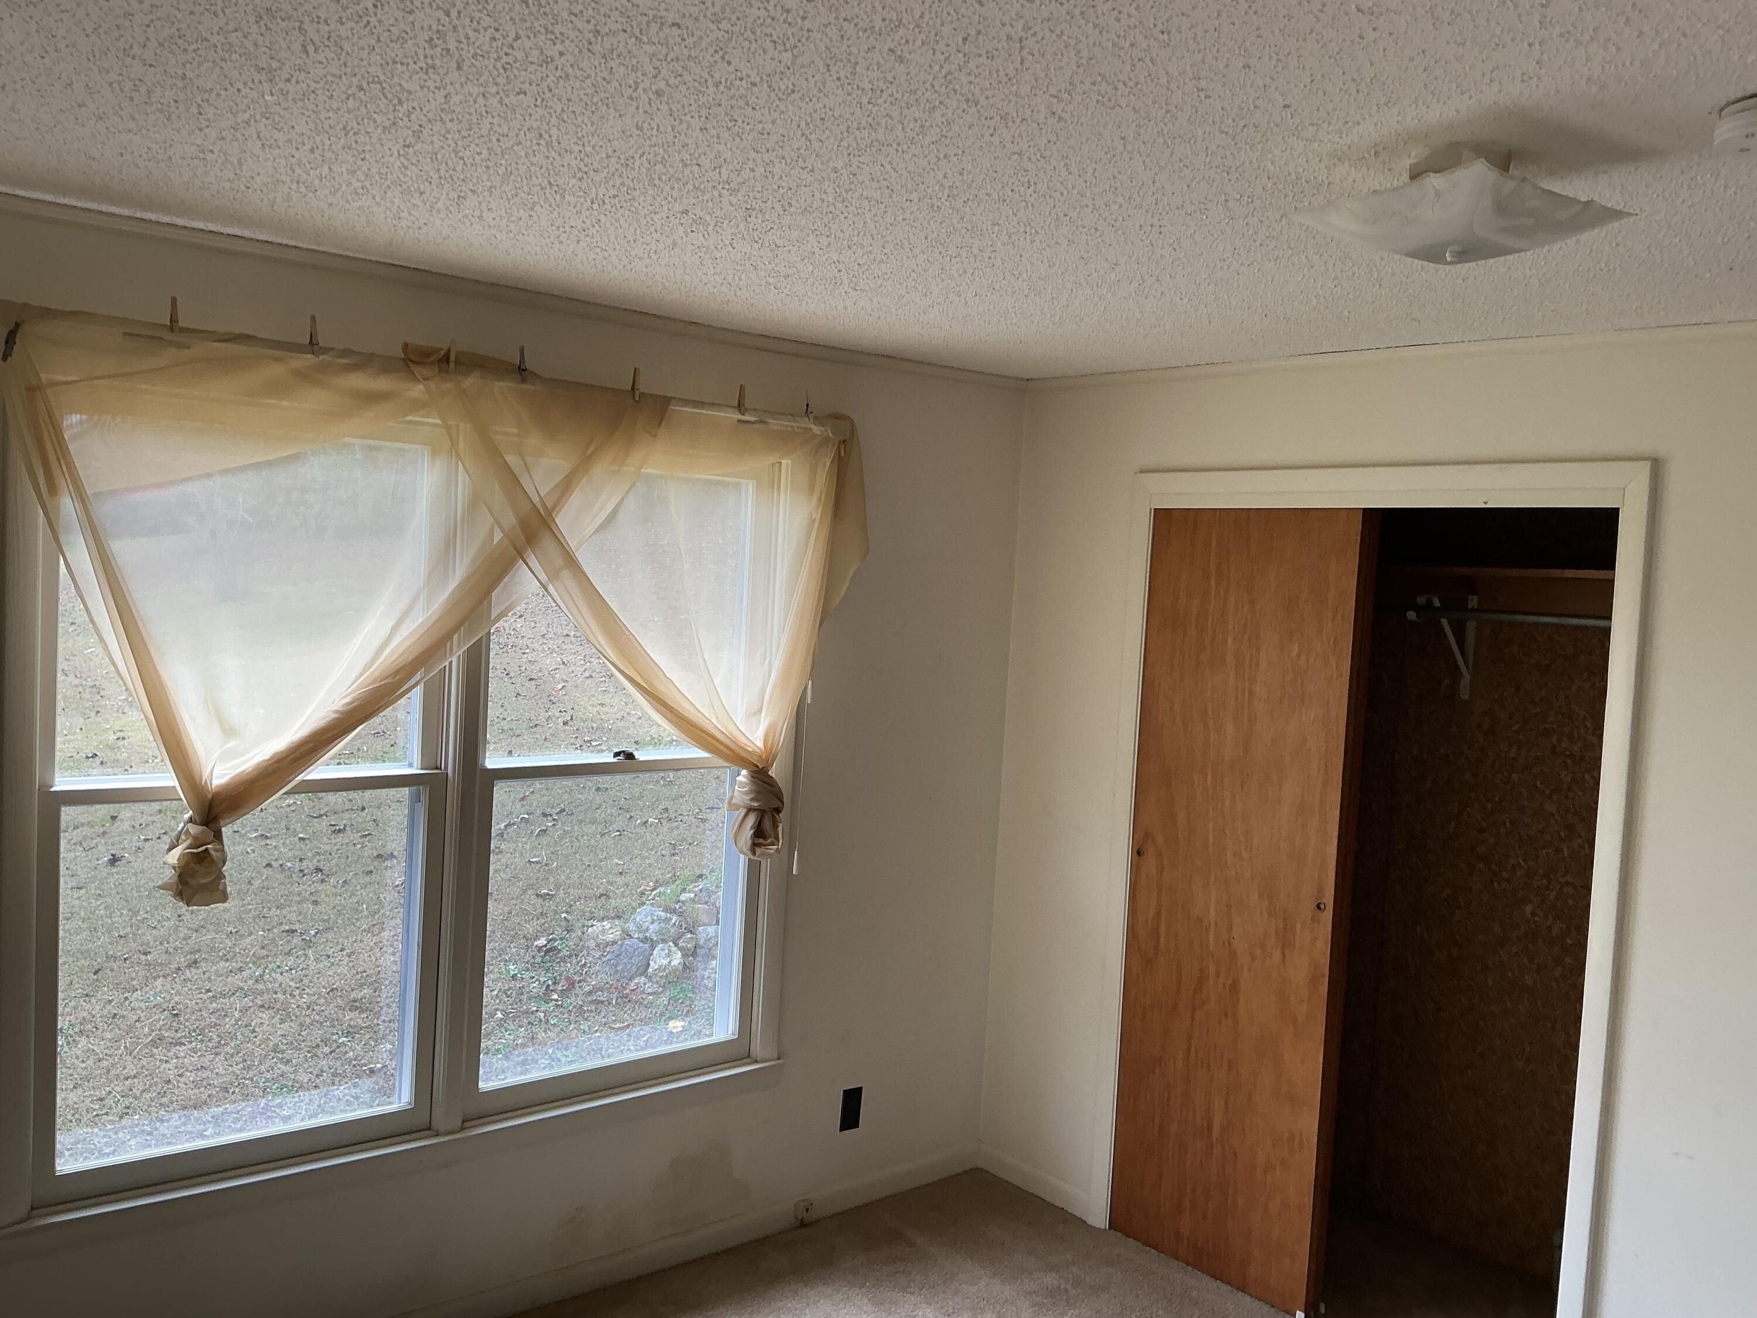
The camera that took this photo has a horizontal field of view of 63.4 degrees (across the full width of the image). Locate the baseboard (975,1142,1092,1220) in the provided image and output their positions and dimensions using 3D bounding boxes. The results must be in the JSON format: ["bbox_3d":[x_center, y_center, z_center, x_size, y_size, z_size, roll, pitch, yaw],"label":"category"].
[{"bbox_3d":[0.459,1.551,4.233,0.018,0.085,0.455,0,4,-40],"label":"baseboard"}]

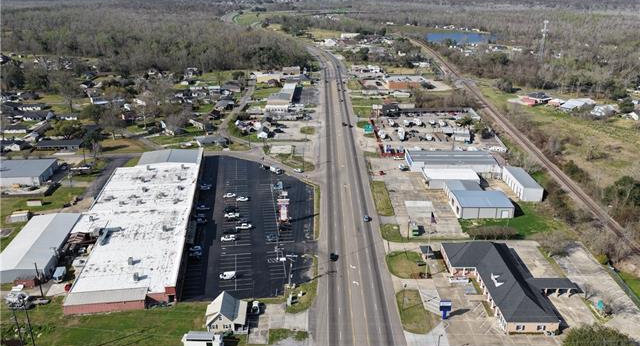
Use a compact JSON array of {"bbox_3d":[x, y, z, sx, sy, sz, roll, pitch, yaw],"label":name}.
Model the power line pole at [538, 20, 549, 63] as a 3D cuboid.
[{"bbox_3d":[287.940,-167.000,637.600,5.500,54.000,5.500,0,21,0],"label":"power line pole"}]

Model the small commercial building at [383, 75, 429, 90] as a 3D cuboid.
[{"bbox_3d":[86.112,-91.308,503.739,37.500,8.000,29.000,0,21,1],"label":"small commercial building"}]

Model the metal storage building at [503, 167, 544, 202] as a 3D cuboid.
[{"bbox_3d":[103.273,5.363,254.357,9.400,6.000,30.200,1,21,1],"label":"metal storage building"}]

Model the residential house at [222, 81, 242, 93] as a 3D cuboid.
[{"bbox_3d":[-85.556,-84.022,487.999,17.000,6.000,19.000,0,21,0],"label":"residential house"}]

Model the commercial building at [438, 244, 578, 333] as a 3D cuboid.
[{"bbox_3d":[64.200,35.250,165.890,37.500,7.300,47.000,0,21,0],"label":"commercial building"}]

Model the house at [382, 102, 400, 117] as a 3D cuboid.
[{"bbox_3d":[56.580,-48.750,390.940,12.500,5.000,20.000,2,21,5],"label":"house"}]

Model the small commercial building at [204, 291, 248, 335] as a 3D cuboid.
[{"bbox_3d":[-27.926,42.592,151.844,12.200,7.600,11.300,-1,21,-3],"label":"small commercial building"}]

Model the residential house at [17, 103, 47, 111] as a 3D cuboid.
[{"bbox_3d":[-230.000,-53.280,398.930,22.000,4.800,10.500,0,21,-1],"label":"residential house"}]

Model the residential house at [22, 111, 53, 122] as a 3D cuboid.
[{"bbox_3d":[-217.330,-44.550,385.130,22.500,4.800,13.000,0,21,0],"label":"residential house"}]

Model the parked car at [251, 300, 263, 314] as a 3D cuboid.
[{"bbox_3d":[-20.560,43.240,160.600,2.000,1.800,5.200,0,21,0],"label":"parked car"}]

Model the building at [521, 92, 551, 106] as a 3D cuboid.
[{"bbox_3d":[193.250,-65.660,444.010,25.000,5.300,13.500,-11,24,-27],"label":"building"}]

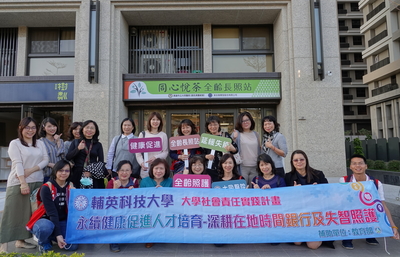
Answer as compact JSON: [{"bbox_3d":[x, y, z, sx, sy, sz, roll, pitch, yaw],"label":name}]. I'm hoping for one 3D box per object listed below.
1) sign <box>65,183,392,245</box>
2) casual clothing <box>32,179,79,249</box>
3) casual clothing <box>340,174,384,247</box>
[{"bbox_3d":[0.320,0.945,2.980,3.520,0.610,0.160,-1,-5,1],"label":"sign"},{"bbox_3d":[-1.695,0.981,3.126,0.480,0.780,0.520,2,-5,-25],"label":"casual clothing"},{"bbox_3d":[1.966,0.955,3.265,0.520,0.800,0.480,-2,-5,10],"label":"casual clothing"}]

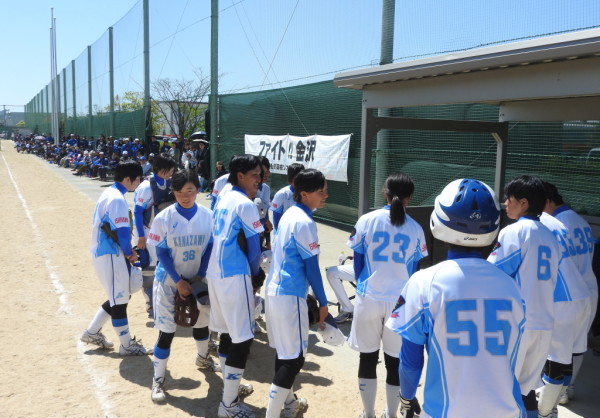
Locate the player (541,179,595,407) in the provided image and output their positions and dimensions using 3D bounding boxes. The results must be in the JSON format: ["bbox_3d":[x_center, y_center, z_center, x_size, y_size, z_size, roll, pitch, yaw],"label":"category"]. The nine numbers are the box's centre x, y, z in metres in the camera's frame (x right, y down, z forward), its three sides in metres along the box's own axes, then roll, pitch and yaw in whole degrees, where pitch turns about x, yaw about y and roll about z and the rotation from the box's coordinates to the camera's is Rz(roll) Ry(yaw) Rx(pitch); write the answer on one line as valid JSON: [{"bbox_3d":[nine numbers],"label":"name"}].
[{"bbox_3d":[1.896,0.574,3.995,0.480,1.545,0.500,-2,8,-25],"label":"player"}]

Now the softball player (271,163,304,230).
[{"bbox_3d":[-0.114,0.317,5.684,0.400,1.555,0.480,2,7,10],"label":"softball player"}]

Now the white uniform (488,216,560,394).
[{"bbox_3d":[1.256,0.513,3.185,0.480,0.961,0.350,-2,8,-22],"label":"white uniform"}]

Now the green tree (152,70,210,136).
[{"bbox_3d":[-5.793,-4.287,28.200,3.500,4.877,3.500,-2,8,-27],"label":"green tree"}]

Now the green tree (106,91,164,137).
[{"bbox_3d":[-11.963,-6.075,41.597,4.400,4.855,4.400,-2,8,-27],"label":"green tree"}]

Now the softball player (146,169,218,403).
[{"bbox_3d":[-0.849,0.495,4.097,0.520,1.568,0.500,-1,8,-20],"label":"softball player"}]

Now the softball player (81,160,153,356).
[{"bbox_3d":[-1.511,0.393,4.737,0.560,1.585,0.480,-1,7,-16],"label":"softball player"}]

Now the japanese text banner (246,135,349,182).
[{"bbox_3d":[-0.257,-1.228,13.201,0.060,0.970,5.384,-3,8,-27],"label":"japanese text banner"}]

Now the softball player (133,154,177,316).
[{"bbox_3d":[-1.400,0.286,5.542,0.460,1.602,0.500,5,8,28],"label":"softball player"}]

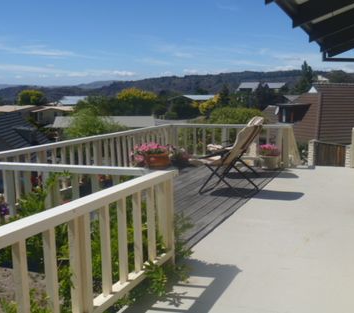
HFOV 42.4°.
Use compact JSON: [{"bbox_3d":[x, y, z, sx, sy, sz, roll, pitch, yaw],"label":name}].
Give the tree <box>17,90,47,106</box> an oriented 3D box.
[{"bbox_3d":[-23.889,-8.872,75.091,4.930,3.940,4.430,0,8,0],"label":"tree"}]

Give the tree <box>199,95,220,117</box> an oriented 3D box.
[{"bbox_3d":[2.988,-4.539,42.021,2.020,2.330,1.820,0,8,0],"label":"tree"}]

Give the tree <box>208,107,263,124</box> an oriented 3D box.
[{"bbox_3d":[2.433,-1.335,19.052,2.250,1.500,2.020,0,8,0],"label":"tree"}]

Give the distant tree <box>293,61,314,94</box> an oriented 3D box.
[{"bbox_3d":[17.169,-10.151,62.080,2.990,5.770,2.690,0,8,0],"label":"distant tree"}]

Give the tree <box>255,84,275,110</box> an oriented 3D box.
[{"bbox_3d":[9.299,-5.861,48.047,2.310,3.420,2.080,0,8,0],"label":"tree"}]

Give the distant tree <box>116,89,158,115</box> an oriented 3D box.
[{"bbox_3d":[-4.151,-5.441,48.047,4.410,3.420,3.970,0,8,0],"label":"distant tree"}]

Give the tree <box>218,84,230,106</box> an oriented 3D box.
[{"bbox_3d":[5.199,-6.200,50.067,1.310,3.370,1.180,0,8,0],"label":"tree"}]

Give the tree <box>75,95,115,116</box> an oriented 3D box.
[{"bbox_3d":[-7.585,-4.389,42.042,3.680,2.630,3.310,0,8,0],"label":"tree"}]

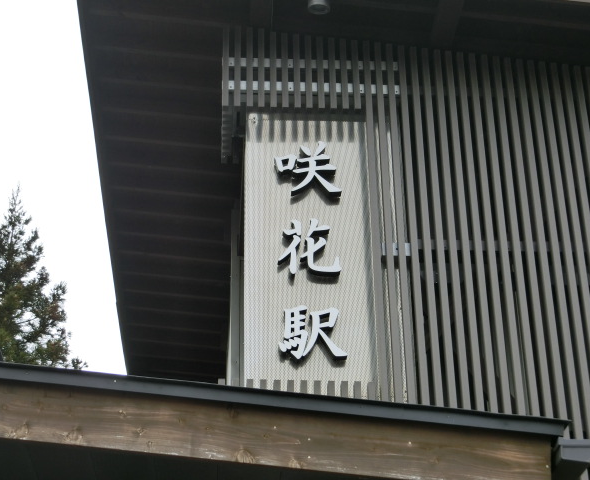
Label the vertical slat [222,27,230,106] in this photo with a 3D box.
[{"bbox_3d":[-0.382,-0.948,7.154,0.035,0.538,0.042,1,-29,-3],"label":"vertical slat"}]

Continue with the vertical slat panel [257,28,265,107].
[{"bbox_3d":[-0.199,-1.000,7.612,0.039,0.580,0.050,1,-31,-3],"label":"vertical slat panel"}]

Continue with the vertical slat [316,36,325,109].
[{"bbox_3d":[0.141,-0.919,7.174,0.035,0.490,0.042,1,-29,-3],"label":"vertical slat"}]

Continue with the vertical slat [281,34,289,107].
[{"bbox_3d":[-0.057,-0.930,7.167,0.035,0.507,0.042,1,-29,-3],"label":"vertical slat"}]

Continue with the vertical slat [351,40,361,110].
[{"bbox_3d":[0.339,-0.907,7.181,0.035,0.471,0.042,1,-29,-3],"label":"vertical slat"}]

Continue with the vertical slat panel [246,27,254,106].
[{"bbox_3d":[-0.247,-0.936,7.090,0.035,0.545,0.049,1,-31,-3],"label":"vertical slat panel"}]

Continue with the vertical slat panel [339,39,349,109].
[{"bbox_3d":[0.269,-0.899,7.102,0.035,0.487,0.049,1,-31,-3],"label":"vertical slat panel"}]

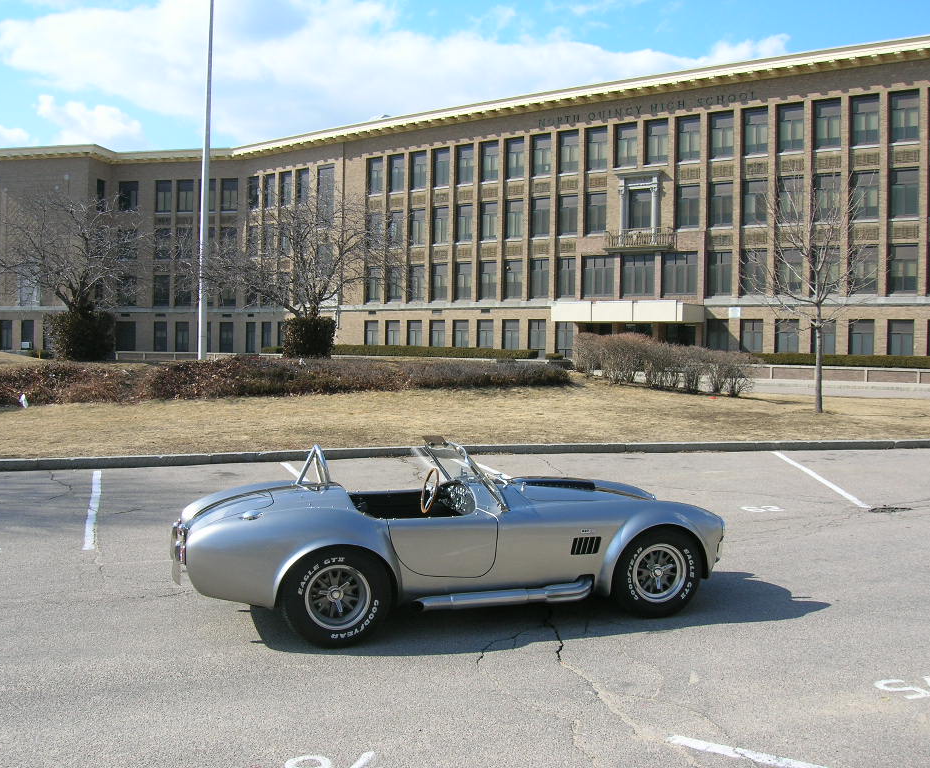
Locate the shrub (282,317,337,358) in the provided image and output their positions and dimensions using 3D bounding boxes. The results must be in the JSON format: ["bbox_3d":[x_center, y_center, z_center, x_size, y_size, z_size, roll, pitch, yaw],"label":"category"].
[{"bbox_3d":[-6.030,-1.803,39.000,2.130,1.630,2.130,1,2,-9],"label":"shrub"}]

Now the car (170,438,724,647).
[{"bbox_3d":[-0.075,1.022,7.391,4.020,1.200,1.740,0,2,-19],"label":"car"}]

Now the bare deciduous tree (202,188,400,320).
[{"bbox_3d":[-6.301,-4.479,39.000,7.600,6.050,7.220,1,2,-9],"label":"bare deciduous tree"}]

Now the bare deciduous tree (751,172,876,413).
[{"bbox_3d":[9.235,-2.417,26.500,3.430,6.310,3.430,2,2,19],"label":"bare deciduous tree"}]

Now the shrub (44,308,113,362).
[{"bbox_3d":[-14.144,-1.803,37.000,2.540,1.950,2.540,0,2,-21],"label":"shrub"}]

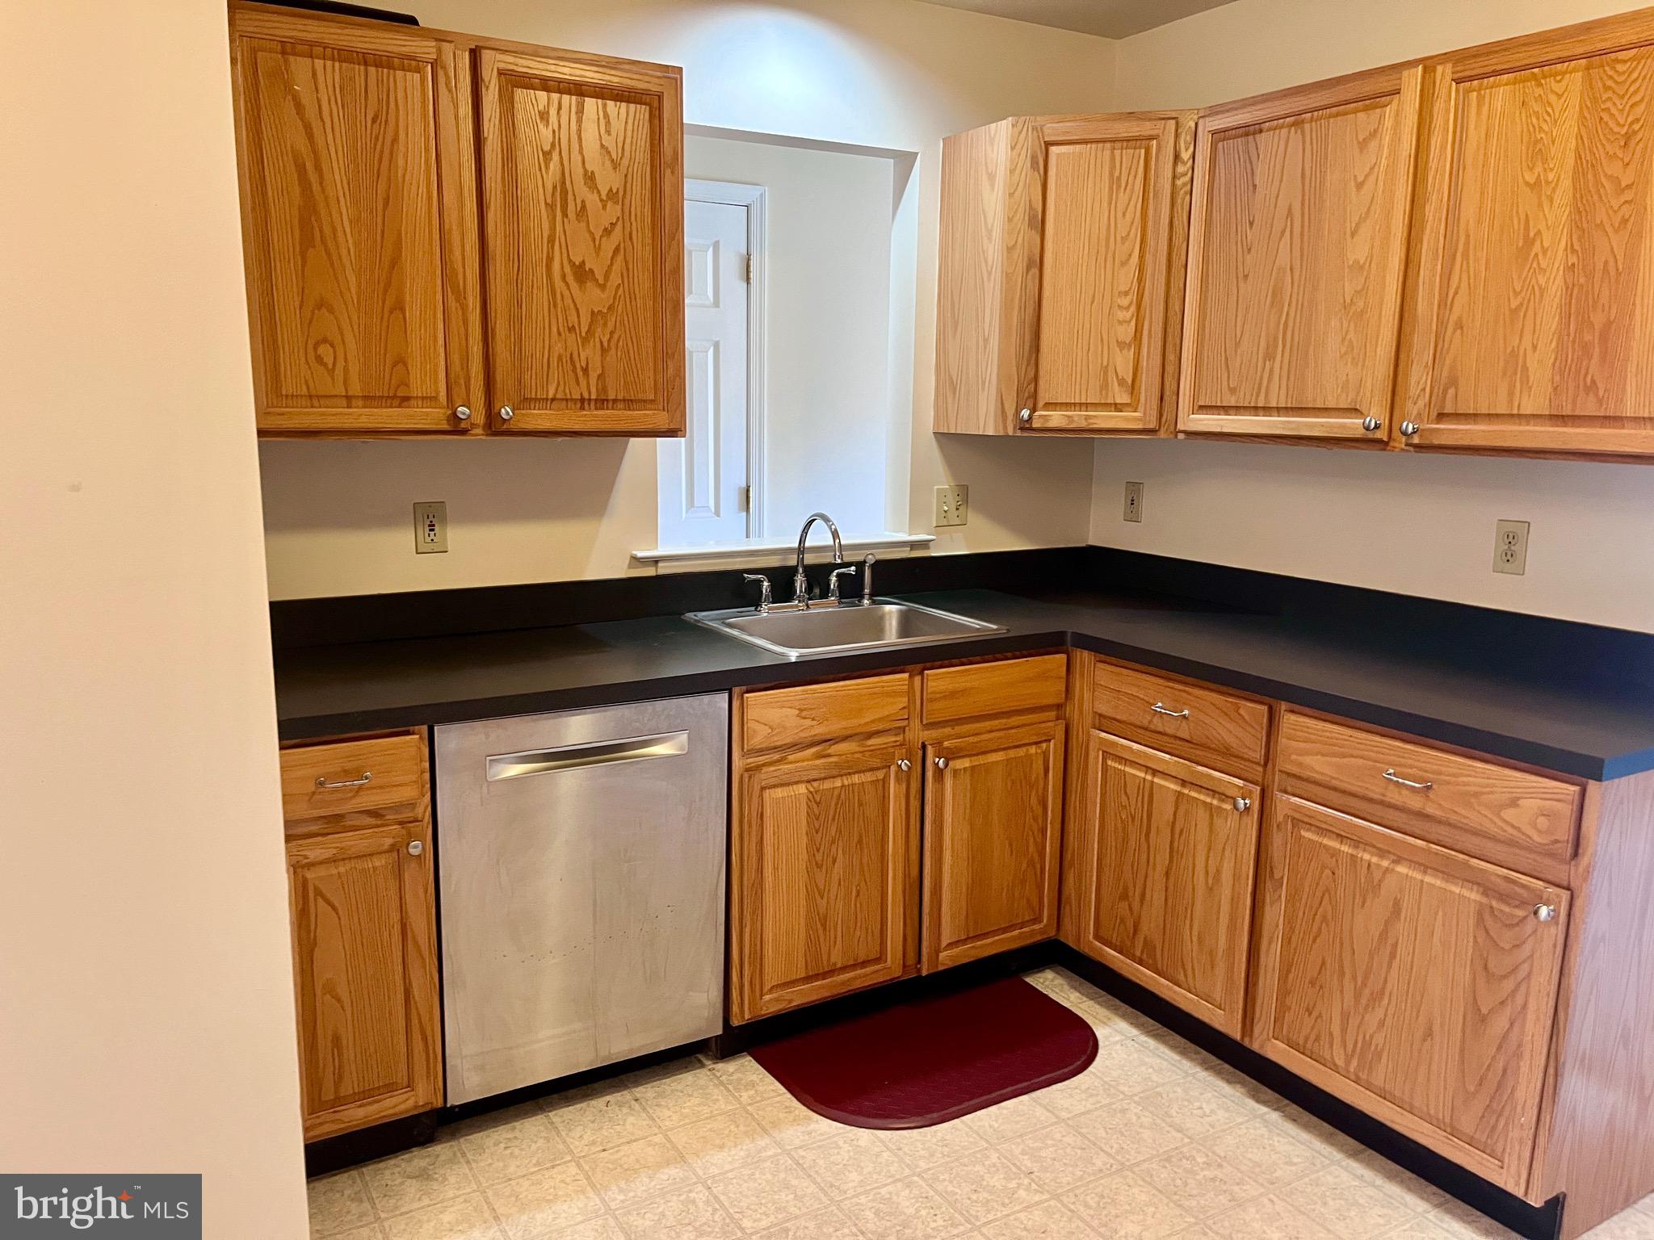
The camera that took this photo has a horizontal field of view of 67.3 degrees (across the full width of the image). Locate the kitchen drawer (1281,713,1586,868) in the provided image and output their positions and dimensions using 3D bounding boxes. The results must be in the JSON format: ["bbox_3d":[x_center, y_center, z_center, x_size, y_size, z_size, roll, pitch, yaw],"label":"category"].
[{"bbox_3d":[1.262,0.264,2.351,0.495,0.127,0.576,-5,12,-30],"label":"kitchen drawer"}]

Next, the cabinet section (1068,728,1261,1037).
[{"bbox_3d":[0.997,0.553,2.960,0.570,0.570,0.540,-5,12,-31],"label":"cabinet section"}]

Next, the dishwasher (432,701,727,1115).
[{"bbox_3d":[-0.610,0.494,2.695,0.595,0.762,0.620,-5,12,-30],"label":"dishwasher"}]

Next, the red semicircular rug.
[{"bbox_3d":[0.261,0.972,2.774,0.779,0.014,0.458,-5,12,-30],"label":"red semicircular rug"}]

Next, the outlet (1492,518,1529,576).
[{"bbox_3d":[1.475,-0.156,2.676,0.008,0.114,0.069,-5,12,-30],"label":"outlet"}]

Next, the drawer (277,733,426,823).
[{"bbox_3d":[-0.968,0.237,2.366,0.266,0.125,0.495,-5,12,-30],"label":"drawer"}]

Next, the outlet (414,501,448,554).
[{"bbox_3d":[-0.887,-0.207,2.784,0.071,0.114,0.008,-5,12,-30],"label":"outlet"}]

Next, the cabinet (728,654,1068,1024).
[{"bbox_3d":[0.043,0.425,3.094,0.913,0.759,0.632,-5,12,-30],"label":"cabinet"}]

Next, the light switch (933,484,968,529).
[{"bbox_3d":[0.351,-0.321,3.511,0.114,0.114,0.012,-5,12,-30],"label":"light switch"}]

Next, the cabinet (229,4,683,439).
[{"bbox_3d":[-0.770,-0.766,2.568,0.904,0.766,0.321,-5,12,-30],"label":"cabinet"}]

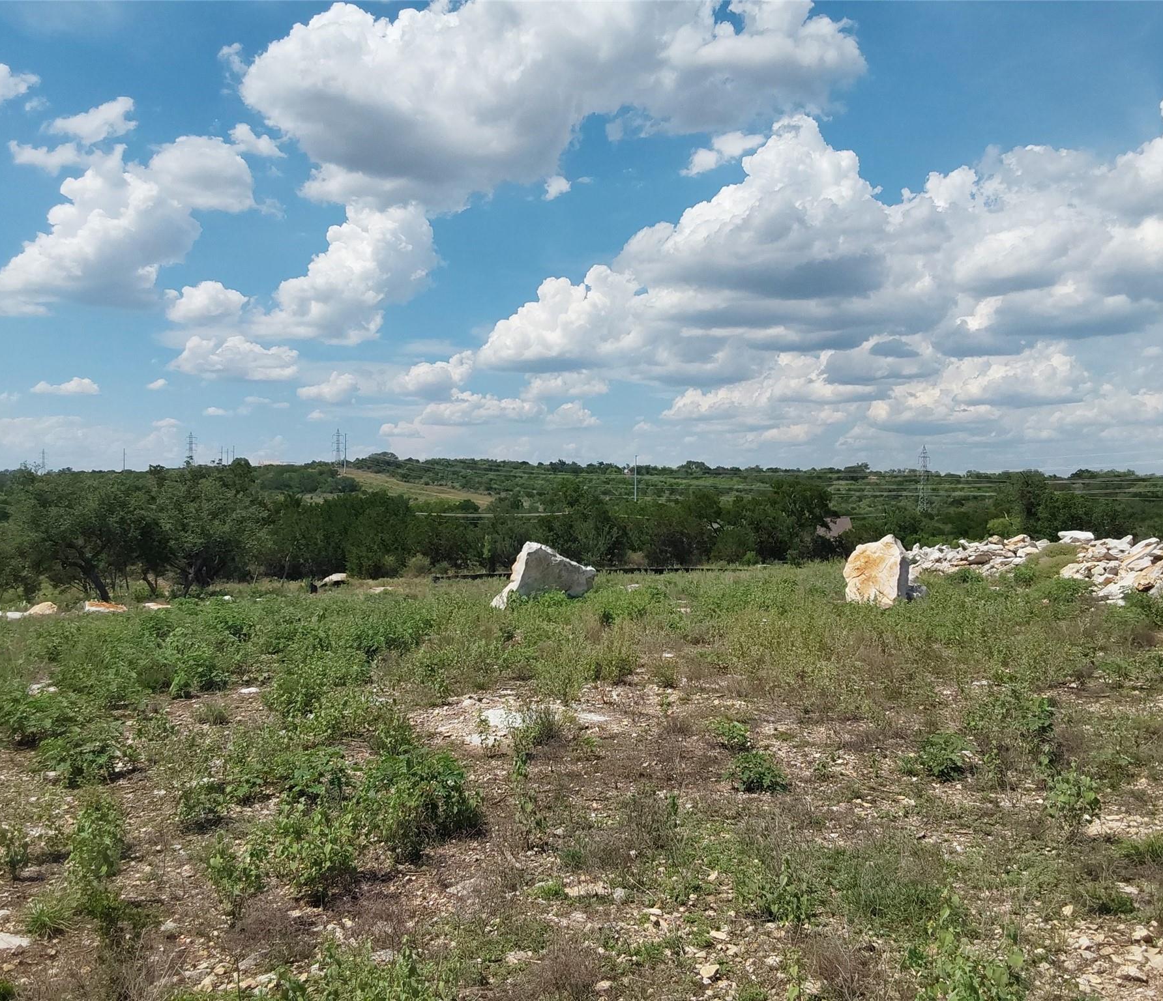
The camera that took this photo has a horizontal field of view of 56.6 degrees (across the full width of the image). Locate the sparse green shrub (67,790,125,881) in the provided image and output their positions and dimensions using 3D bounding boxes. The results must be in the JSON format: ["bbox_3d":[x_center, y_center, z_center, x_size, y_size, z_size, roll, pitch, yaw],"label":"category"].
[{"bbox_3d":[-2.085,1.436,4.632,0.246,0.378,0.221,0,1,-24],"label":"sparse green shrub"}]

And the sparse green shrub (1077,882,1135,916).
[{"bbox_3d":[2.087,1.571,4.288,0.228,0.106,0.205,0,1,0],"label":"sparse green shrub"}]

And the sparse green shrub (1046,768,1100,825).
[{"bbox_3d":[2.513,1.502,5.524,0.283,0.268,0.254,0,1,0],"label":"sparse green shrub"}]

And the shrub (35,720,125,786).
[{"bbox_3d":[-2.982,1.499,6.412,0.533,0.378,0.479,0,1,-25],"label":"shrub"}]

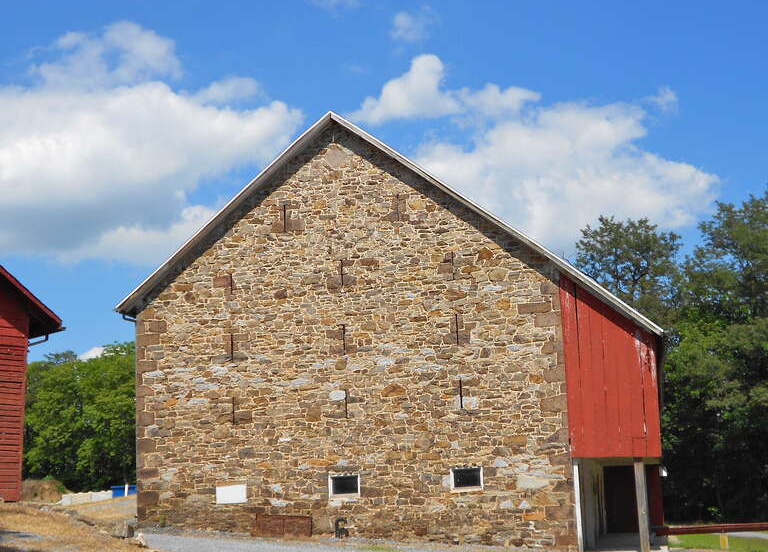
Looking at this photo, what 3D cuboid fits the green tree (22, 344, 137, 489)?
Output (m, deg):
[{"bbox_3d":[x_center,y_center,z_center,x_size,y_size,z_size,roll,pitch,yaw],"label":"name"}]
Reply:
[{"bbox_3d":[-16.886,7.847,52.905,7.000,8.800,6.500,1,-11,-18],"label":"green tree"}]

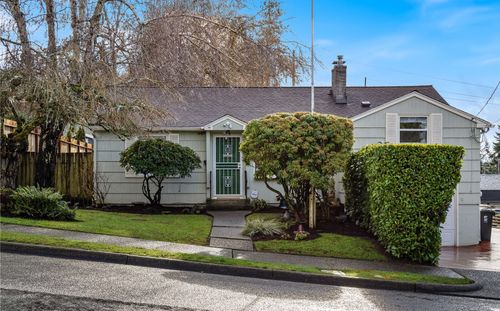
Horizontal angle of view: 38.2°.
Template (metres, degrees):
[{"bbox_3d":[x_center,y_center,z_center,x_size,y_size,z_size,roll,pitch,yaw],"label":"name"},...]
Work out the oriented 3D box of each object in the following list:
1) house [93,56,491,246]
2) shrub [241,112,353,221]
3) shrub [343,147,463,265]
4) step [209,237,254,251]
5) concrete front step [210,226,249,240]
[{"bbox_3d":[1.150,-0.250,26.900,13.000,6.400,8.200,0,0,0],"label":"house"},{"bbox_3d":[1.340,0.330,20.800,3.200,3.100,2.900,0,0,0],"label":"shrub"},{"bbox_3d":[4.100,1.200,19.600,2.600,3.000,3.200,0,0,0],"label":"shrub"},{"bbox_3d":[-0.470,2.230,18.200,1.100,0.250,0.600,0,0,0],"label":"step"},{"bbox_3d":[-0.530,2.130,19.200,1.020,0.170,1.400,0,0,0],"label":"concrete front step"}]

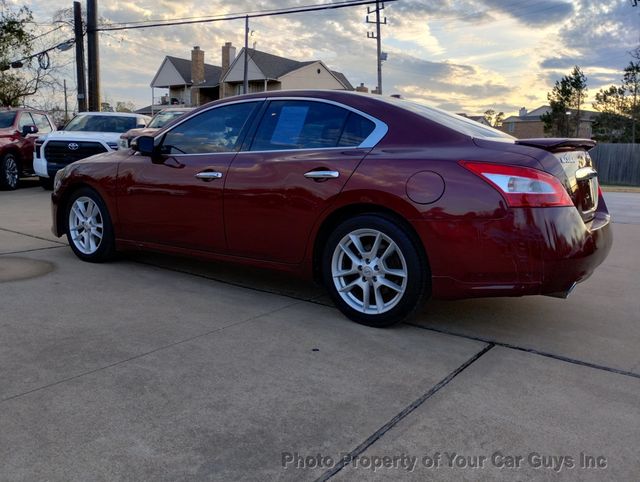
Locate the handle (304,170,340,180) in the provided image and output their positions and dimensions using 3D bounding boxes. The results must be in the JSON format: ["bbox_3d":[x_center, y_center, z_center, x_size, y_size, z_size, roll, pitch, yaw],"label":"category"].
[{"bbox_3d":[0.015,-0.387,3.043,0.245,0.045,0.050,4,9,34],"label":"handle"}]

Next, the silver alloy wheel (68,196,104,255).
[{"bbox_3d":[-1.972,-0.147,4.576,0.495,0.495,0.200,8,13,33],"label":"silver alloy wheel"}]

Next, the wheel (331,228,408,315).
[{"bbox_3d":[0.331,0.165,3.033,0.490,0.490,0.200,8,11,33],"label":"wheel"}]

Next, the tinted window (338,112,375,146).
[{"bbox_3d":[0.232,-0.661,3.076,0.203,0.236,0.030,8,-15,31],"label":"tinted window"}]

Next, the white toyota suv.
[{"bbox_3d":[-5.494,-2.591,13.964,2.020,1.900,5.300,0,11,-3],"label":"white toyota suv"}]

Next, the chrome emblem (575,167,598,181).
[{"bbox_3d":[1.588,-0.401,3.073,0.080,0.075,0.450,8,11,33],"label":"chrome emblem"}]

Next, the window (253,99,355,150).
[{"bbox_3d":[-0.125,-0.731,3.292,0.672,0.373,0.040,8,-15,32],"label":"window"}]

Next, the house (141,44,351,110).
[{"bbox_3d":[-5.584,-11.546,43.827,11.300,8.300,12.800,5,12,25],"label":"house"}]

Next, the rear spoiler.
[{"bbox_3d":[1.489,-0.569,3.117,0.310,0.100,1.250,8,11,33],"label":"rear spoiler"}]

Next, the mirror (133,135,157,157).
[{"bbox_3d":[-1.292,-0.704,3.827,0.130,0.160,0.200,8,13,33],"label":"mirror"}]

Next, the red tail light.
[{"bbox_3d":[0.993,-0.289,2.607,0.520,0.240,0.270,8,13,33],"label":"red tail light"}]

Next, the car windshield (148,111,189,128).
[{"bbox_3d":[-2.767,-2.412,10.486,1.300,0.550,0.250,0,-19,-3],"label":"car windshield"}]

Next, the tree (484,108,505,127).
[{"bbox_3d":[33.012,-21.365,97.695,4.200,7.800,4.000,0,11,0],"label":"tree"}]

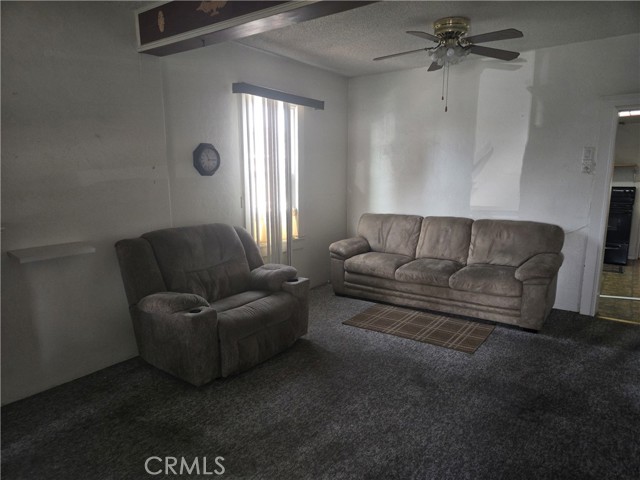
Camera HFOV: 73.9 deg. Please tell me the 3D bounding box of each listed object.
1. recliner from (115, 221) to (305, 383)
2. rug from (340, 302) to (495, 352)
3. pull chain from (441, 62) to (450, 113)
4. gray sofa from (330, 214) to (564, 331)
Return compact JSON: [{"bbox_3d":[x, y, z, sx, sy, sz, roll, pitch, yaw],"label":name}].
[{"bbox_3d":[-0.790,0.405,3.529,0.905,1.007,1.212,6,11,35],"label":"recliner"},{"bbox_3d":[0.942,0.810,4.086,1.244,0.012,0.774,6,11,35],"label":"rug"},{"bbox_3d":[1.077,-1.304,3.646,0.045,0.406,0.030,2,10,16],"label":"pull chain"},{"bbox_3d":[1.315,0.241,4.686,2.384,0.942,0.934,6,11,35],"label":"gray sofa"}]

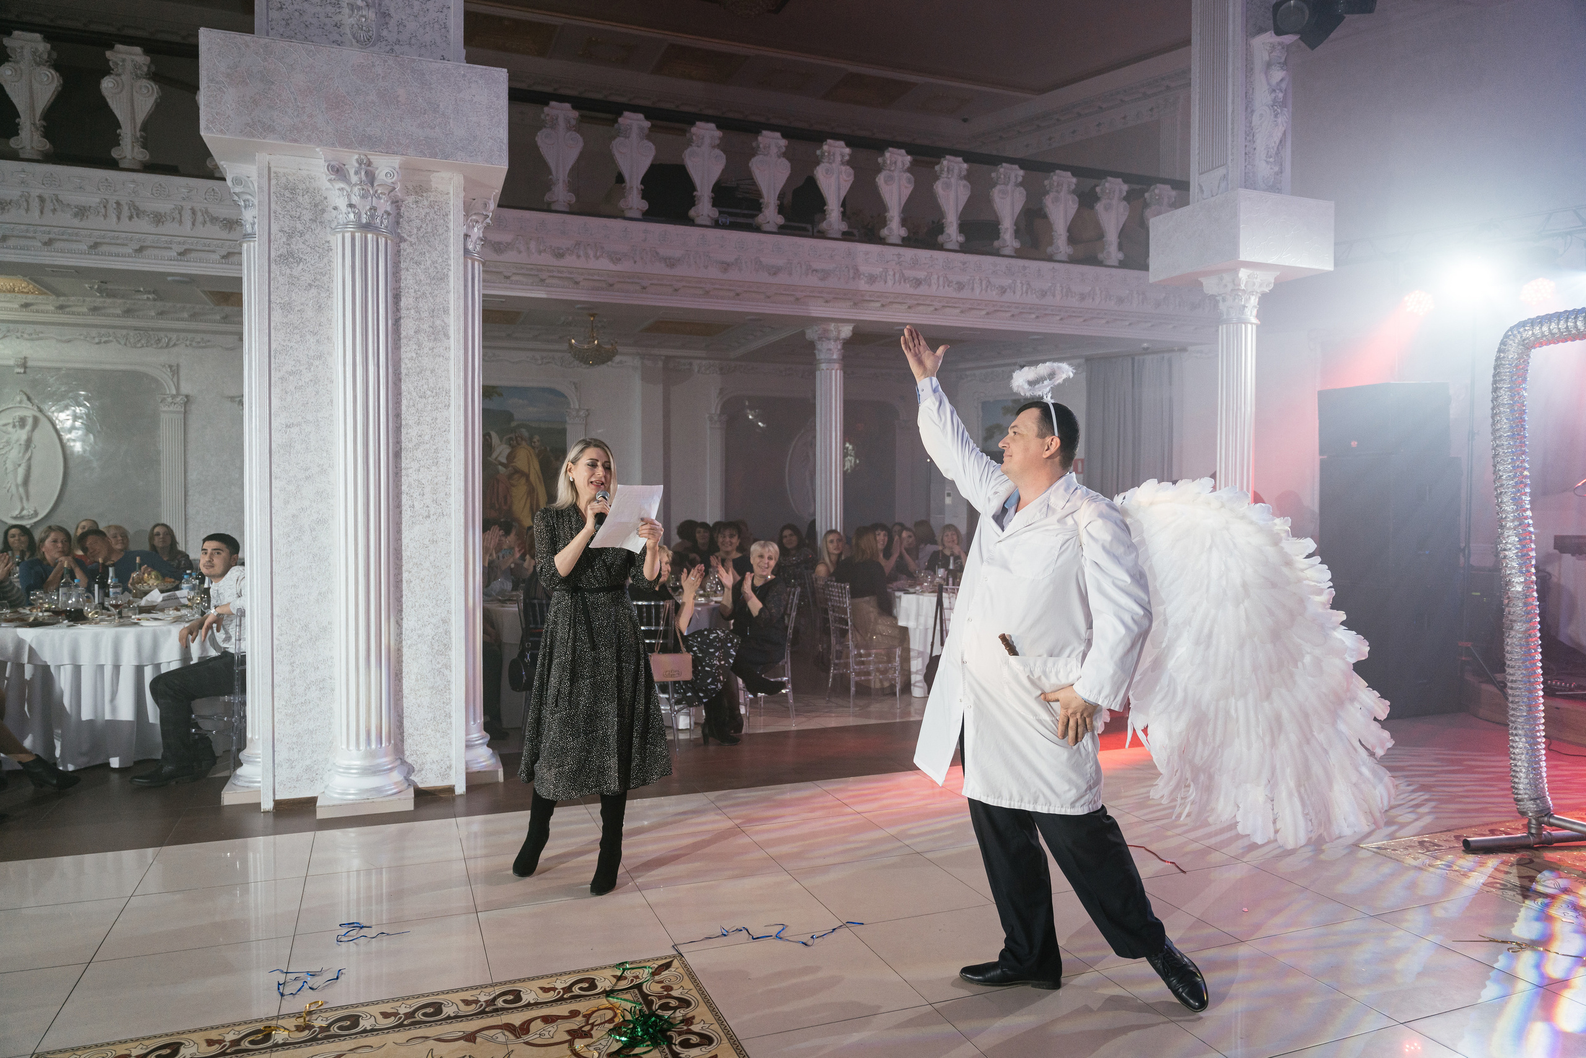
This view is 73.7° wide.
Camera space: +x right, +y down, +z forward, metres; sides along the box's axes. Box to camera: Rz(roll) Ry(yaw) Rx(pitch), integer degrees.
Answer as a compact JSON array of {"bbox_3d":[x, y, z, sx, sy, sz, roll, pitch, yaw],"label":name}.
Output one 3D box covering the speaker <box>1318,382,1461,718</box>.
[{"bbox_3d":[4.259,0.143,7.580,0.700,2.290,0.620,-1,2,-21],"label":"speaker"}]

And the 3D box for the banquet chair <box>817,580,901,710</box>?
[{"bbox_3d":[0.497,0.822,7.644,0.460,0.910,0.440,-1,2,-21],"label":"banquet chair"}]

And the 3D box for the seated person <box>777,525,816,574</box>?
[{"bbox_3d":[-0.100,0.606,8.650,0.520,1.280,0.750,1,2,34],"label":"seated person"}]

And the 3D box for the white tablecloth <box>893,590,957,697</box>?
[{"bbox_3d":[1.630,0.874,8.500,1.650,0.760,1.650,-1,2,-21],"label":"white tablecloth"}]

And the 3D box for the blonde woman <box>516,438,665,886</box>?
[{"bbox_3d":[-0.795,0.513,4.200,0.580,1.730,0.450,0,2,-10],"label":"blonde woman"}]

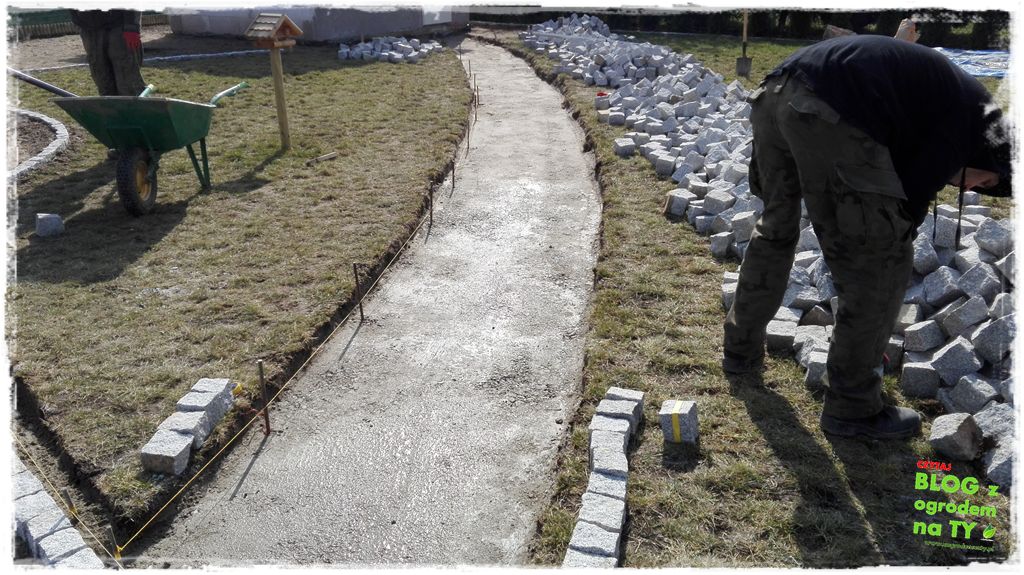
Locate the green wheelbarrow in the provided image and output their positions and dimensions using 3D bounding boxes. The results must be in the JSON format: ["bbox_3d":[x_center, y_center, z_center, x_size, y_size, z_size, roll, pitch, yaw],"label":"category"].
[{"bbox_3d":[-2.090,-0.892,4.356,0.650,0.650,1.270,0,25,1],"label":"green wheelbarrow"}]

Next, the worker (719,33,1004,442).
[{"bbox_3d":[1.180,-0.206,2.316,0.950,1.100,0.580,-12,27,-23],"label":"worker"}]

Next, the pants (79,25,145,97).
[{"bbox_3d":[-2.620,-1.366,4.908,0.420,0.970,0.300,-5,25,-10],"label":"pants"}]

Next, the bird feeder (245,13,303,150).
[{"bbox_3d":[-1.640,-1.438,5.184,0.270,0.940,0.320,22,33,39],"label":"bird feeder"}]

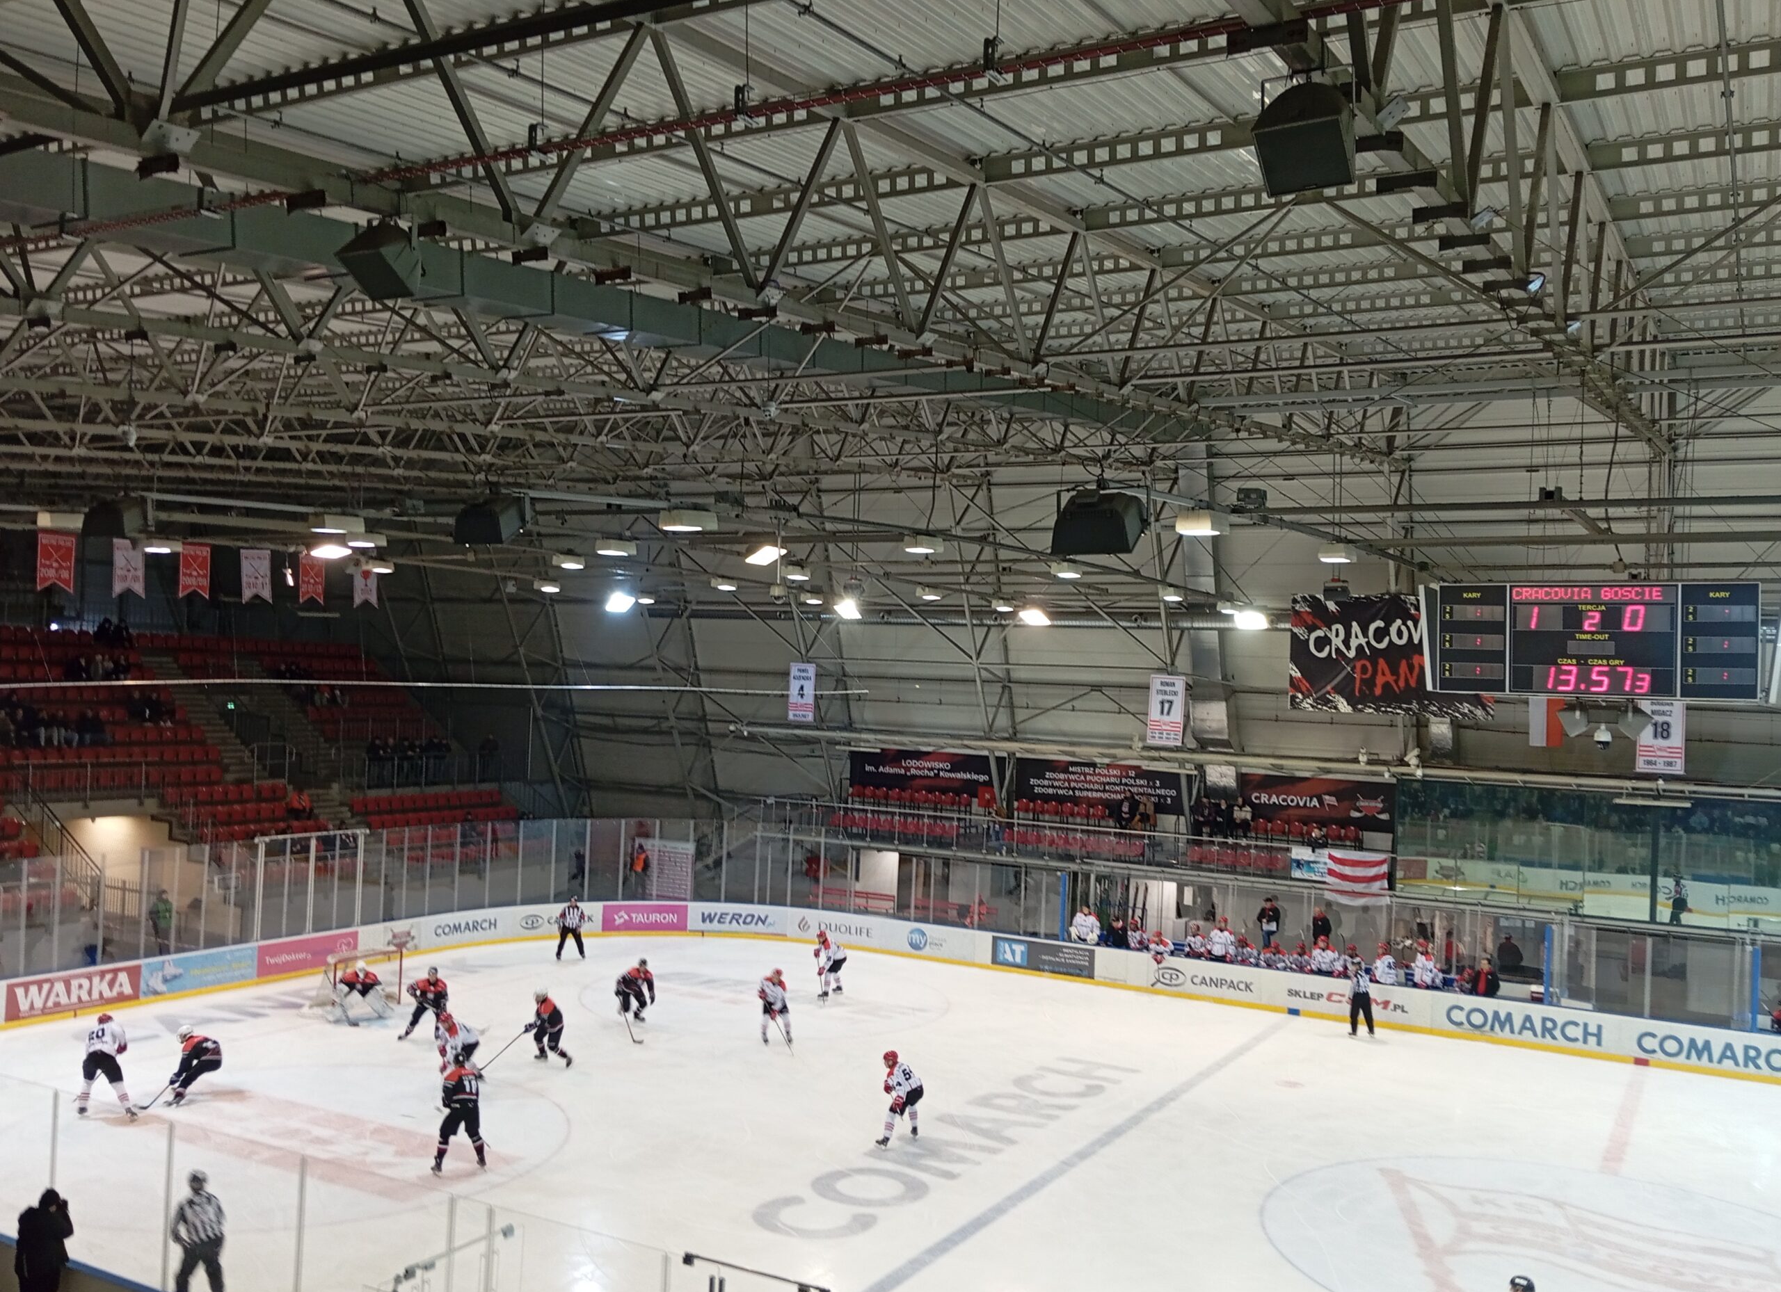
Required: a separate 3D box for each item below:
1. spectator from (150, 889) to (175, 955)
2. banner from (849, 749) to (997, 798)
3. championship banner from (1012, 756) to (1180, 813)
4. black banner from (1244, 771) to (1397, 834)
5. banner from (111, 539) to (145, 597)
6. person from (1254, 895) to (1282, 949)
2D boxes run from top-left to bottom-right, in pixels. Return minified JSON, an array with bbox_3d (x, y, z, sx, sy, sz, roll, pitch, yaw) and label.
[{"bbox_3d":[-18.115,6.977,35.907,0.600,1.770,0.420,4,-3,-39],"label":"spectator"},{"bbox_3d":[1.122,4.296,47.924,5.670,1.400,0.050,1,-3,30],"label":"banner"},{"bbox_3d":[6.462,4.393,44.888,5.730,1.400,0.050,1,-3,30],"label":"championship banner"},{"bbox_3d":[12.287,4.499,41.576,4.370,1.400,0.050,1,-3,30],"label":"black banner"},{"bbox_3d":[-20.421,-2.069,38.643,0.040,1.630,0.890,1,-3,30],"label":"banner"},{"bbox_3d":[10.034,7.574,38.286,0.620,1.760,0.480,1,-3,35],"label":"person"}]

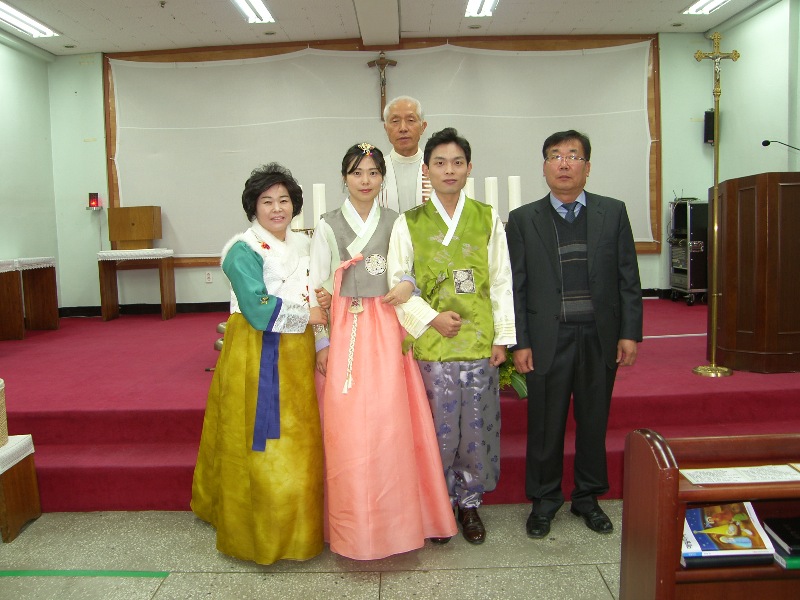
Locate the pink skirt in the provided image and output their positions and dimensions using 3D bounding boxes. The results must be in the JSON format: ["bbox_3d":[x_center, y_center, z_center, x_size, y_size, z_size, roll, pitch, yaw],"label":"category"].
[{"bbox_3d":[-0.050,0.410,2.699,0.550,1.185,0.500,-2,6,3],"label":"pink skirt"}]

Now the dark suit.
[{"bbox_3d":[0.726,0.246,2.717,0.560,1.388,0.320,-1,6,6],"label":"dark suit"}]

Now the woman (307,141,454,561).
[{"bbox_3d":[-0.072,0.198,2.667,0.580,1.645,0.500,-2,6,3],"label":"woman"}]

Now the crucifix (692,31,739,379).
[{"bbox_3d":[1.768,-0.551,3.620,0.270,1.950,0.240,-1,6,4],"label":"crucifix"}]

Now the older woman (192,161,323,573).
[{"bbox_3d":[-0.586,0.244,2.675,0.510,1.585,0.530,-4,6,-24],"label":"older woman"}]

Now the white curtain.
[{"bbox_3d":[-0.208,-1.716,7.280,6.150,2.320,0.100,-2,6,1],"label":"white curtain"}]

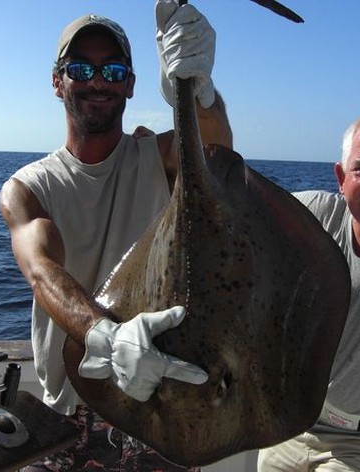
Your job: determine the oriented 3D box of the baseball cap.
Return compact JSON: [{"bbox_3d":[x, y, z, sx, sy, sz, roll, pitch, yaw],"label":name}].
[{"bbox_3d":[-0.191,-0.437,1.560,0.170,0.135,0.260,1,-2,-8],"label":"baseball cap"}]

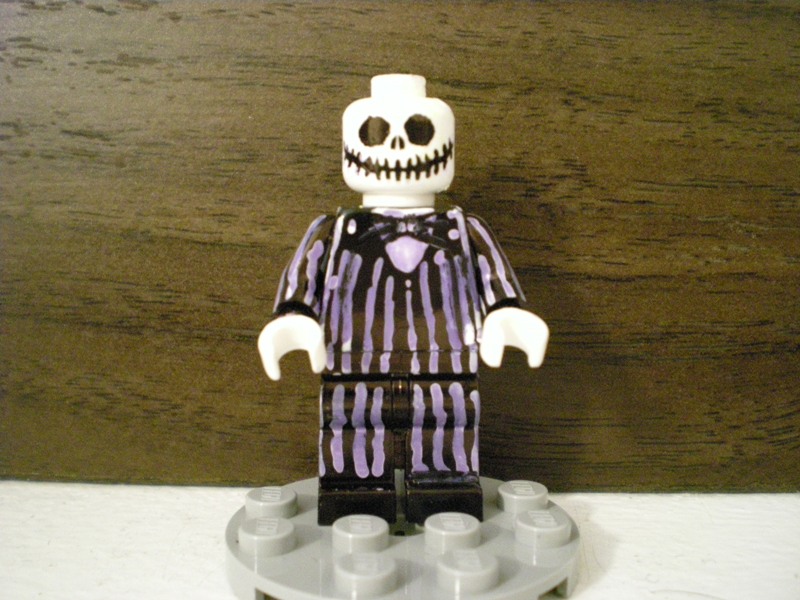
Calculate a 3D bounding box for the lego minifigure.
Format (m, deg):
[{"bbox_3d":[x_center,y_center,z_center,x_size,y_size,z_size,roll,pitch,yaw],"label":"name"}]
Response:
[{"bbox_3d":[0.000,0.000,0.080,0.025,0.040,0.011,0,7,-4],"label":"lego minifigure"}]

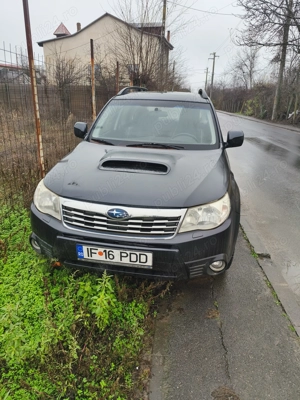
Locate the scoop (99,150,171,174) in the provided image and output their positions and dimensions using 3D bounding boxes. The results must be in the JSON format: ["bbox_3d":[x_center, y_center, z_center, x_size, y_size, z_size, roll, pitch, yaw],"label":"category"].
[{"bbox_3d":[-0.089,-0.336,2.362,0.610,0.120,0.470,5,14,9],"label":"scoop"}]

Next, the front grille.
[{"bbox_3d":[-0.215,0.120,1.816,0.880,0.200,0.130,5,12,9],"label":"front grille"}]

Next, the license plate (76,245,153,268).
[{"bbox_3d":[-0.240,0.383,1.804,0.525,0.125,0.022,5,20,9],"label":"license plate"}]

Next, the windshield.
[{"bbox_3d":[0.059,-0.861,3.001,1.420,0.140,0.780,5,60,9],"label":"windshield"}]

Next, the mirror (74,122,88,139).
[{"bbox_3d":[-0.816,-0.825,3.178,0.195,0.180,0.140,5,20,9],"label":"mirror"}]

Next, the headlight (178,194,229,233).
[{"bbox_3d":[0.395,0.086,1.866,0.360,0.220,0.370,5,20,9],"label":"headlight"}]

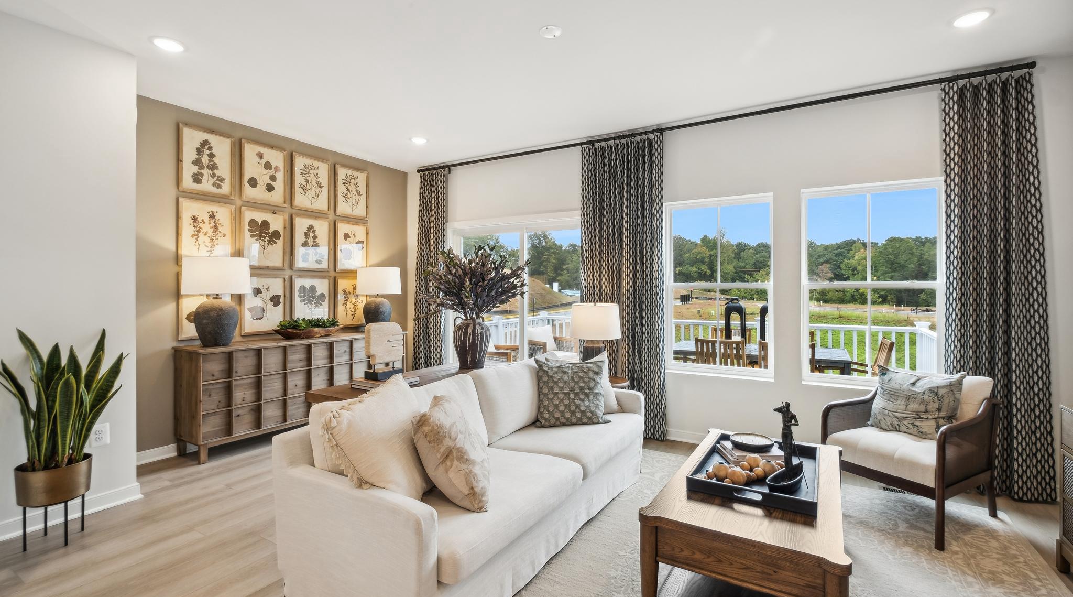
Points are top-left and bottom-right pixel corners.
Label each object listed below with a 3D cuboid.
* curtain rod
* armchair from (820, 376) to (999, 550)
[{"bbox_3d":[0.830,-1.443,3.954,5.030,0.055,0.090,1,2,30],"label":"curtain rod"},{"bbox_3d":[2.249,0.872,2.727,0.780,0.820,0.640,0,1,-29],"label":"armchair"}]

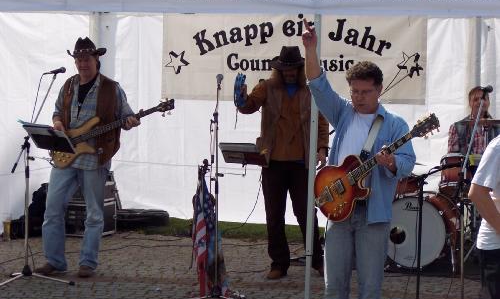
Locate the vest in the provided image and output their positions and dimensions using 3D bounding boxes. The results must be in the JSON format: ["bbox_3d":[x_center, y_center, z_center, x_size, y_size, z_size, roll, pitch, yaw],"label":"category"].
[{"bbox_3d":[-1.233,-0.230,13.150,0.470,0.680,0.310,3,5,27],"label":"vest"}]

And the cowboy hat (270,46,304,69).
[{"bbox_3d":[0.306,-0.698,13.100,0.320,0.150,0.360,1,17,6],"label":"cowboy hat"}]

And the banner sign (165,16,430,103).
[{"bbox_3d":[0.424,-0.905,16.100,2.520,0.930,0.040,1,5,6],"label":"banner sign"}]

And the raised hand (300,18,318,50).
[{"bbox_3d":[0.357,-0.691,10.150,0.100,0.190,0.080,-11,3,6],"label":"raised hand"}]

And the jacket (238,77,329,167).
[{"bbox_3d":[0.261,-0.214,13.150,0.700,0.700,0.380,1,5,6],"label":"jacket"}]

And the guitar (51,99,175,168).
[{"bbox_3d":[-1.069,-0.154,13.000,1.120,0.320,0.080,-25,-10,19],"label":"guitar"}]

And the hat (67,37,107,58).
[{"bbox_3d":[-1.264,-0.787,13.100,0.310,0.150,0.360,2,10,17],"label":"hat"}]

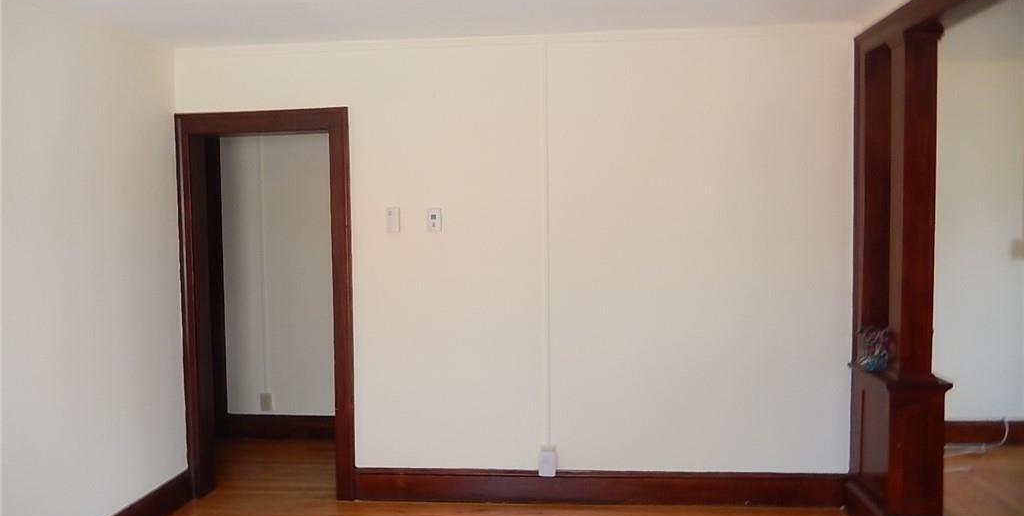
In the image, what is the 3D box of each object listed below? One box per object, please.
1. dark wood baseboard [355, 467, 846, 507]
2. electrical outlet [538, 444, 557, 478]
[{"bbox_3d":[0.441,1.219,3.937,2.601,0.180,0.022,-1,2,5],"label":"dark wood baseboard"},{"bbox_3d":[0.191,1.074,3.938,0.093,0.177,0.045,-1,2,5],"label":"electrical outlet"}]

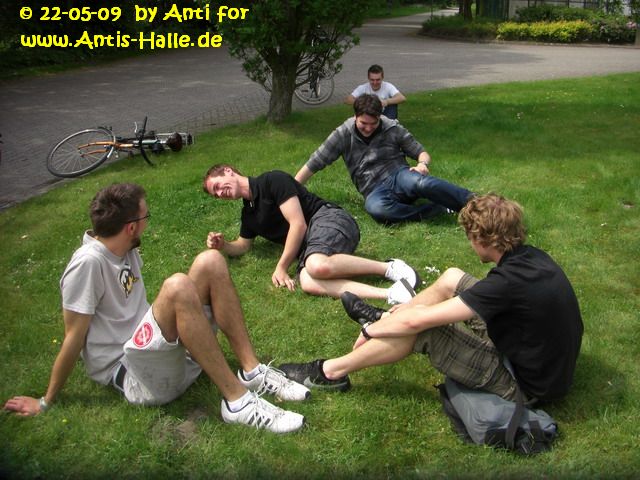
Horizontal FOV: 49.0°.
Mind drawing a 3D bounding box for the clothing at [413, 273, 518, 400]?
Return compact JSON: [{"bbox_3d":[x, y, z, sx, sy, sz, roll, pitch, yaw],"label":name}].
[{"bbox_3d":[0.650,0.385,2.800,0.550,0.380,0.420,7,21,18],"label":"clothing"}]

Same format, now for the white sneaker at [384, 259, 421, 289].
[{"bbox_3d":[0.453,0.184,3.856,0.120,0.110,0.280,-6,21,-16],"label":"white sneaker"}]

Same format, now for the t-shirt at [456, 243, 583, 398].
[{"bbox_3d":[0.801,0.324,2.794,0.410,0.560,0.450,9,22,23],"label":"t-shirt"}]

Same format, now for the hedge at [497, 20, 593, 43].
[{"bbox_3d":[7.030,-6.529,22.000,2.900,0.670,1.000,7,21,18],"label":"hedge"}]

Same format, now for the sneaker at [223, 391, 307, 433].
[{"bbox_3d":[-0.207,0.616,2.567,0.311,0.120,0.110,3,20,7],"label":"sneaker"}]

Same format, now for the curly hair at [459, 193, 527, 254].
[{"bbox_3d":[0.644,-0.065,2.622,0.235,0.215,0.205,13,24,31],"label":"curly hair"}]

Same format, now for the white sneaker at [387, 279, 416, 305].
[{"bbox_3d":[0.433,0.273,3.647,0.120,0.110,0.280,-6,21,-16],"label":"white sneaker"}]

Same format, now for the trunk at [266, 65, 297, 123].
[{"bbox_3d":[-0.450,-1.714,8.219,0.310,0.680,0.310,0,20,0],"label":"trunk"}]

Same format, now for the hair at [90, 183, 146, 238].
[{"bbox_3d":[-0.726,-0.106,2.530,0.170,0.195,0.205,13,23,32],"label":"hair"}]

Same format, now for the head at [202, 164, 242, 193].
[{"bbox_3d":[-0.599,-0.354,4.250,0.235,0.165,0.205,10,47,6],"label":"head"}]

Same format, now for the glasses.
[{"bbox_3d":[-0.728,-0.074,2.548,0.142,0.045,0.145,13,23,32],"label":"glasses"}]

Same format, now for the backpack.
[{"bbox_3d":[0.667,0.633,2.610,0.380,0.170,0.320,0,20,0],"label":"backpack"}]

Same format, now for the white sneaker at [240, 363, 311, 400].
[{"bbox_3d":[-0.182,0.546,2.766,0.297,0.120,0.110,4,20,12],"label":"white sneaker"}]

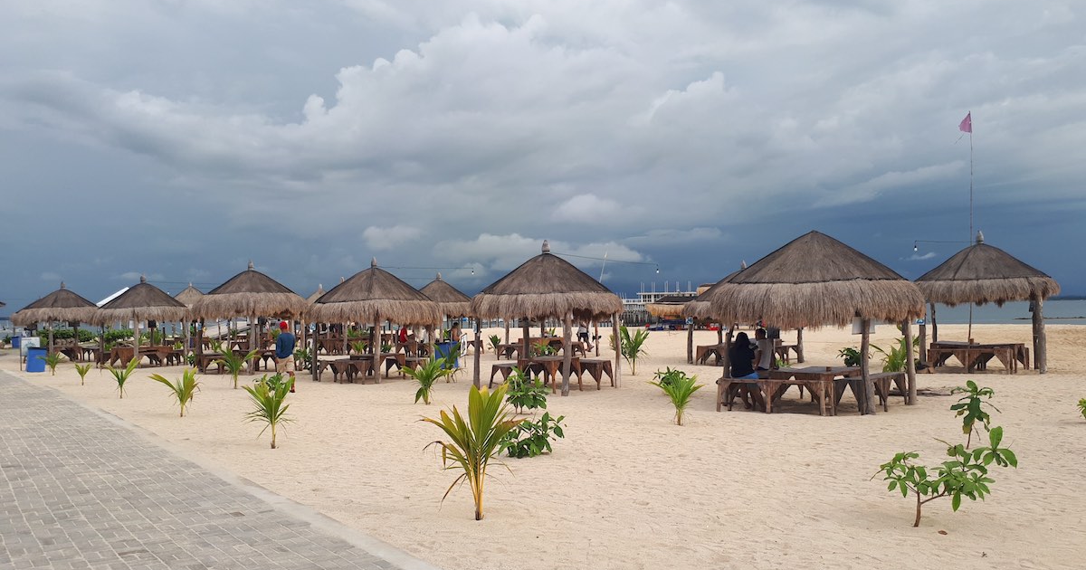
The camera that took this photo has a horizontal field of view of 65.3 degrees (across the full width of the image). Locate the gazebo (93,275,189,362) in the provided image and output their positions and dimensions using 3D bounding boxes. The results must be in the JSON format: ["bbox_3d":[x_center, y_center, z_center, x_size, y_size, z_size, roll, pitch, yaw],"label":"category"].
[{"bbox_3d":[-14.798,1.325,31.311,3.200,3.270,3.200,-2,-2,40],"label":"gazebo"}]

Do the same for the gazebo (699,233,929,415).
[{"bbox_3d":[4.842,0.583,14.939,3.500,3.080,3.500,-2,-2,40],"label":"gazebo"}]

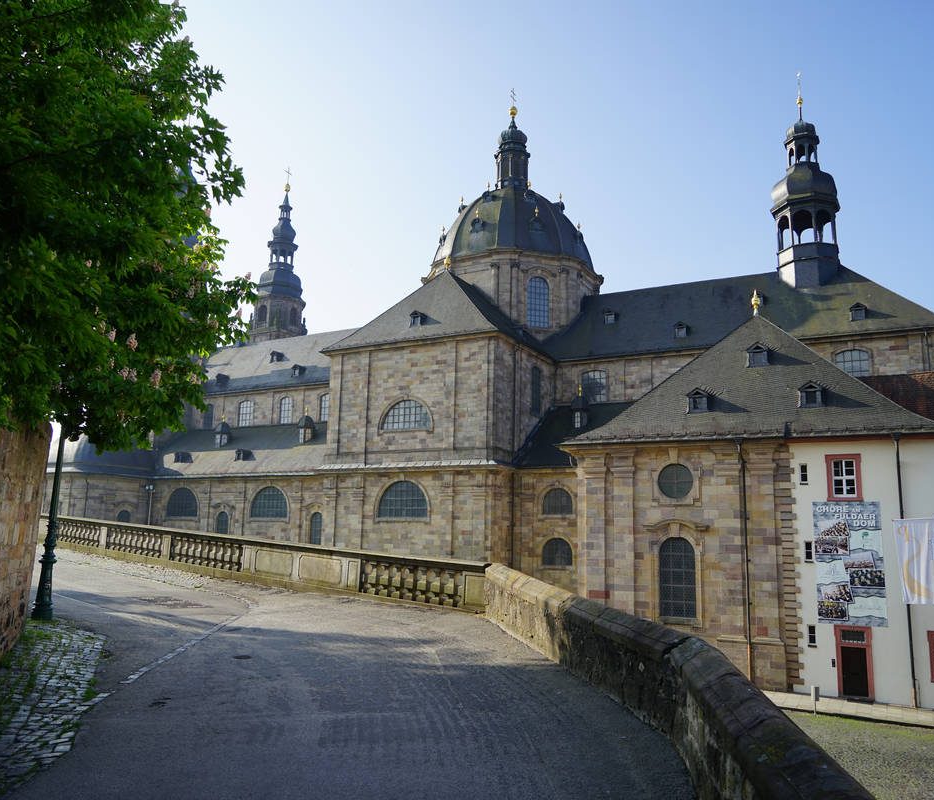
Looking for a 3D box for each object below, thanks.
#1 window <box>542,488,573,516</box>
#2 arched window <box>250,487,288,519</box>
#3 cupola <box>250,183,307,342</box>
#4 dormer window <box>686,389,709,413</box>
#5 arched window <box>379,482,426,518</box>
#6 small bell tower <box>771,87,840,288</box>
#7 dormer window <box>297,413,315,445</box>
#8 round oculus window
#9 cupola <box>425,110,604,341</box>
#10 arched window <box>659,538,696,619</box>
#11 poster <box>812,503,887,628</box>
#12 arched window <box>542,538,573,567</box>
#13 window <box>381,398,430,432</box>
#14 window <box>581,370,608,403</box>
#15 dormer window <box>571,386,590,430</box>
[{"bbox_3d":[6.844,7.667,59.925,2.526,2.118,0.400,-4,-12,28],"label":"window"},{"bbox_3d":[-17.432,9.064,70.573,4.384,2.753,0.400,-4,-10,29],"label":"arched window"},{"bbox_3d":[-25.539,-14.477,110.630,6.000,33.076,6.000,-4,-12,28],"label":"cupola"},{"bbox_3d":[11.400,0.077,39.181,1.051,1.205,1.150,-4,-10,29],"label":"dormer window"},{"bbox_3d":[-4.942,7.753,62.442,4.615,2.905,0.450,-4,-12,28],"label":"arched window"},{"bbox_3d":[28.075,-17.667,66.604,5.337,18.463,5.337,-4,-10,29],"label":"small bell tower"},{"bbox_3d":[-15.230,2.697,76.113,1.100,2.900,1.200,-4,-12,28],"label":"dormer window"},{"bbox_3d":[10.617,4.129,40.569,1.806,1.742,0.350,-4,-12,28],"label":"round oculus window"},{"bbox_3d":[4.629,-17.261,79.945,16.755,26.248,16.755,-4,-10,29],"label":"cupola"},{"bbox_3d":[9.811,8.267,37.185,1.693,3.696,0.400,-4,-10,29],"label":"arched window"},{"bbox_3d":[17.178,7.318,35.963,2.766,5.391,0.100,-4,-12,28],"label":"poster"},{"bbox_3d":[6.498,10.857,57.028,2.340,1.980,0.400,-4,-10,29],"label":"arched window"},{"bbox_3d":[-4.835,1.224,63.949,4.606,2.596,0.450,-4,-12,28],"label":"window"},{"bbox_3d":[10.920,-1.147,68.168,2.345,2.736,0.400,-4,-12,28],"label":"window"},{"bbox_3d":[8.920,0.664,62.487,1.336,3.478,1.600,-4,-10,29],"label":"dormer window"}]

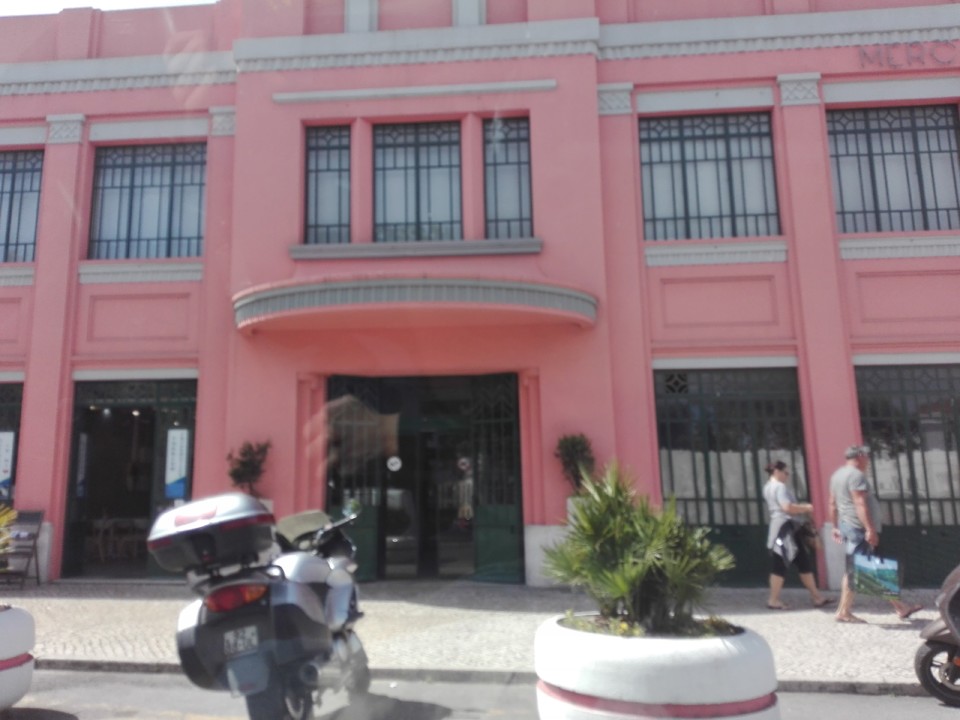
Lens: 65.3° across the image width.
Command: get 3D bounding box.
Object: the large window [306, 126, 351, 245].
[{"bbox_3d":[-2.121,-2.450,10.537,0.640,1.727,0.120,-1,-8,5],"label":"large window"}]

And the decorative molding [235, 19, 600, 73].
[{"bbox_3d":[-0.920,-4.345,10.529,5.122,0.509,0.220,-1,-8,5],"label":"decorative molding"}]

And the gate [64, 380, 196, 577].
[{"bbox_3d":[-4.925,1.661,10.644,1.860,2.771,0.150,-2,-9,4],"label":"gate"}]

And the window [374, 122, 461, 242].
[{"bbox_3d":[-0.883,-2.542,10.746,1.260,1.786,0.120,-1,-9,4],"label":"window"}]

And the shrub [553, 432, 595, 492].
[{"bbox_3d":[1.214,1.346,9.690,0.510,0.770,0.500,-1,-10,5],"label":"shrub"}]

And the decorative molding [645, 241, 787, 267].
[{"bbox_3d":[3.234,-1.440,10.297,1.886,0.269,0.140,-1,-9,4],"label":"decorative molding"}]

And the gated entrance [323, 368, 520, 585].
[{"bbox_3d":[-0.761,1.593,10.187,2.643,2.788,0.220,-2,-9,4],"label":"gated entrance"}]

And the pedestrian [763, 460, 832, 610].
[{"bbox_3d":[3.587,1.959,8.461,0.660,1.609,0.500,0,-9,-6],"label":"pedestrian"}]

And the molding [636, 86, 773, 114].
[{"bbox_3d":[3.095,-3.570,10.366,1.833,0.278,0.120,-1,-8,5],"label":"molding"}]

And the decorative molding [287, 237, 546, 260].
[{"bbox_3d":[-0.896,-1.495,10.297,3.451,0.211,0.220,-2,-9,4],"label":"decorative molding"}]

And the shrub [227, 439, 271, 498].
[{"bbox_3d":[-3.128,1.481,10.144,0.530,0.743,0.520,-1,-10,5],"label":"shrub"}]

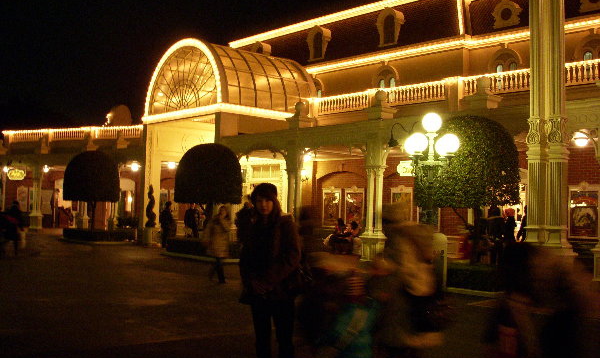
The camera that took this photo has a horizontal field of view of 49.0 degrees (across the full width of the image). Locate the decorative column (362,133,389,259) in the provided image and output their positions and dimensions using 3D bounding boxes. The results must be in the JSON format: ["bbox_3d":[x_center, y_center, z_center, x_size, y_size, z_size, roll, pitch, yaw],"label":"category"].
[{"bbox_3d":[2.084,0.503,18.300,0.500,3.550,0.580,4,-3,-44],"label":"decorative column"}]

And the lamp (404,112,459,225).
[{"bbox_3d":[2.456,0.383,12.300,1.100,3.270,1.100,-1,-3,41],"label":"lamp"}]

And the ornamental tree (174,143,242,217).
[{"bbox_3d":[-2.778,0.520,20.000,2.080,3.300,2.080,4,-3,-44],"label":"ornamental tree"}]

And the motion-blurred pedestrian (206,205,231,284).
[{"bbox_3d":[-1.559,1.233,12.600,0.480,1.500,0.450,1,-2,3],"label":"motion-blurred pedestrian"}]

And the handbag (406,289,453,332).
[{"bbox_3d":[0.900,0.939,4.650,0.310,0.280,0.150,2,-2,0],"label":"handbag"}]

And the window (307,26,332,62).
[{"bbox_3d":[0.716,-4.941,24.200,0.500,1.250,0.850,4,-3,-44],"label":"window"}]

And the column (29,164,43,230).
[{"bbox_3d":[-12.986,0.876,32.400,0.480,3.150,0.460,0,-3,27],"label":"column"}]

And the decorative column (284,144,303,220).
[{"bbox_3d":[-0.157,0.616,20.700,0.500,3.410,0.560,4,-3,-44],"label":"decorative column"}]

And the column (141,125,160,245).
[{"bbox_3d":[-5.406,0.178,23.900,0.550,4.340,0.620,4,-3,-44],"label":"column"}]

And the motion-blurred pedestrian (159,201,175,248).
[{"bbox_3d":[-4.601,1.528,22.700,0.420,1.620,0.500,2,-2,0],"label":"motion-blurred pedestrian"}]

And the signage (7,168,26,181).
[{"bbox_3d":[-13.557,-0.201,31.500,1.100,0.550,0.120,0,-3,27],"label":"signage"}]

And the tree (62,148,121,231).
[{"bbox_3d":[-7.875,0.579,25.000,2.100,3.340,2.100,4,-3,-44],"label":"tree"}]

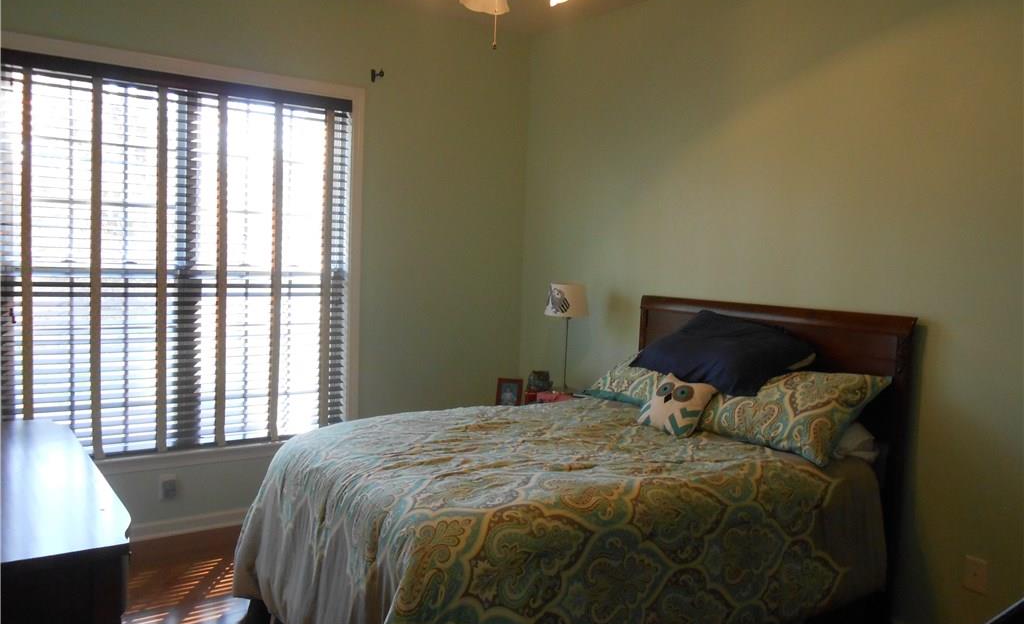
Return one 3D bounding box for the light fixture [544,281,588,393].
[{"bbox_3d":[0.292,0.137,4.148,0.240,0.581,0.240,2,5,0],"label":"light fixture"}]

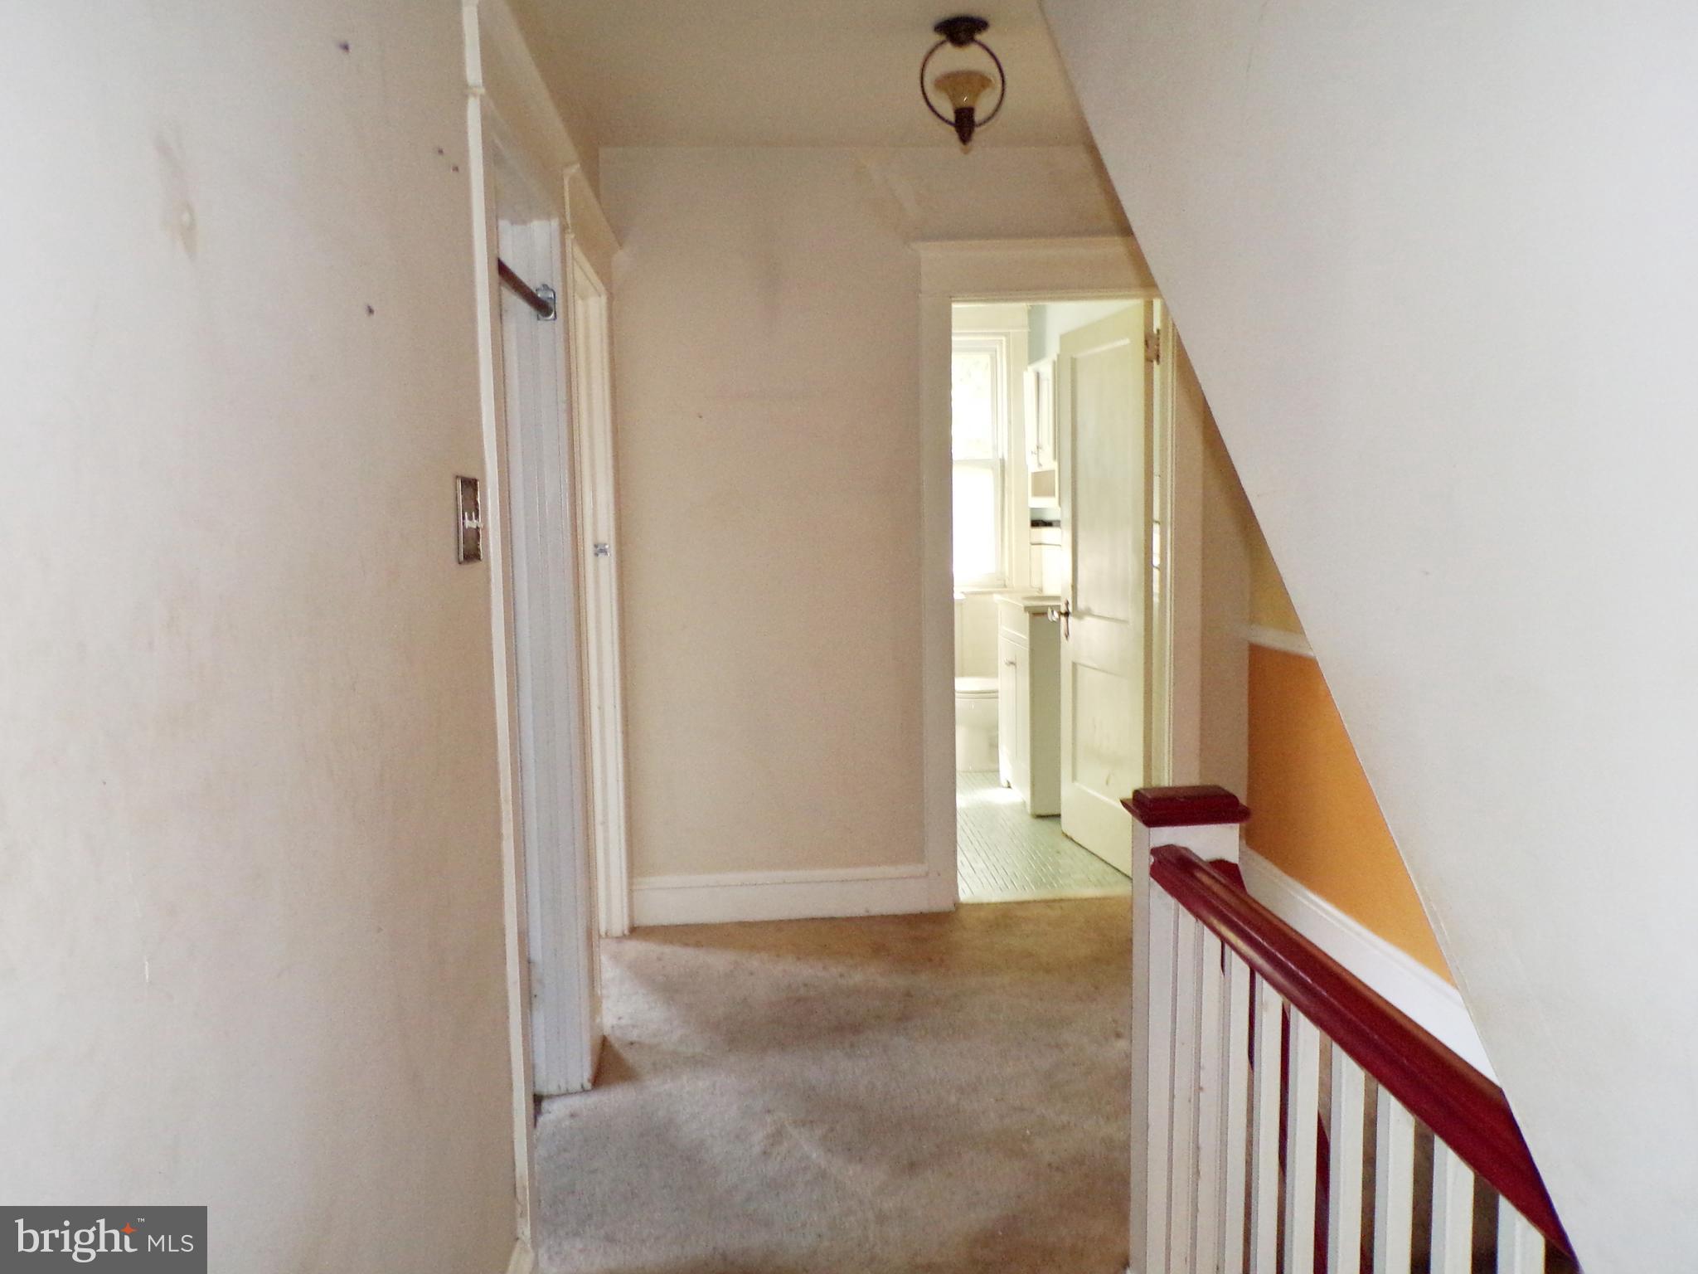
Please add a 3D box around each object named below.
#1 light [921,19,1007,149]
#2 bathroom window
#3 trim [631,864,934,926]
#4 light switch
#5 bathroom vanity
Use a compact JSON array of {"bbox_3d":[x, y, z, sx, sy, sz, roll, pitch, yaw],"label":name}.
[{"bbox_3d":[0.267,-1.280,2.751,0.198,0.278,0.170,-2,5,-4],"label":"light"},{"bbox_3d":[0.496,-0.920,6.329,0.700,1.329,0.100,-2,5,-4],"label":"bathroom window"},{"bbox_3d":[-0.220,0.830,3.772,0.956,0.156,0.020,-2,5,-4],"label":"trim"},{"bbox_3d":[-0.569,-0.176,1.769,0.014,0.124,0.122,-2,5,-4],"label":"light switch"},{"bbox_3d":[0.954,0.293,5.300,0.460,0.895,0.635,-2,5,-4],"label":"bathroom vanity"}]

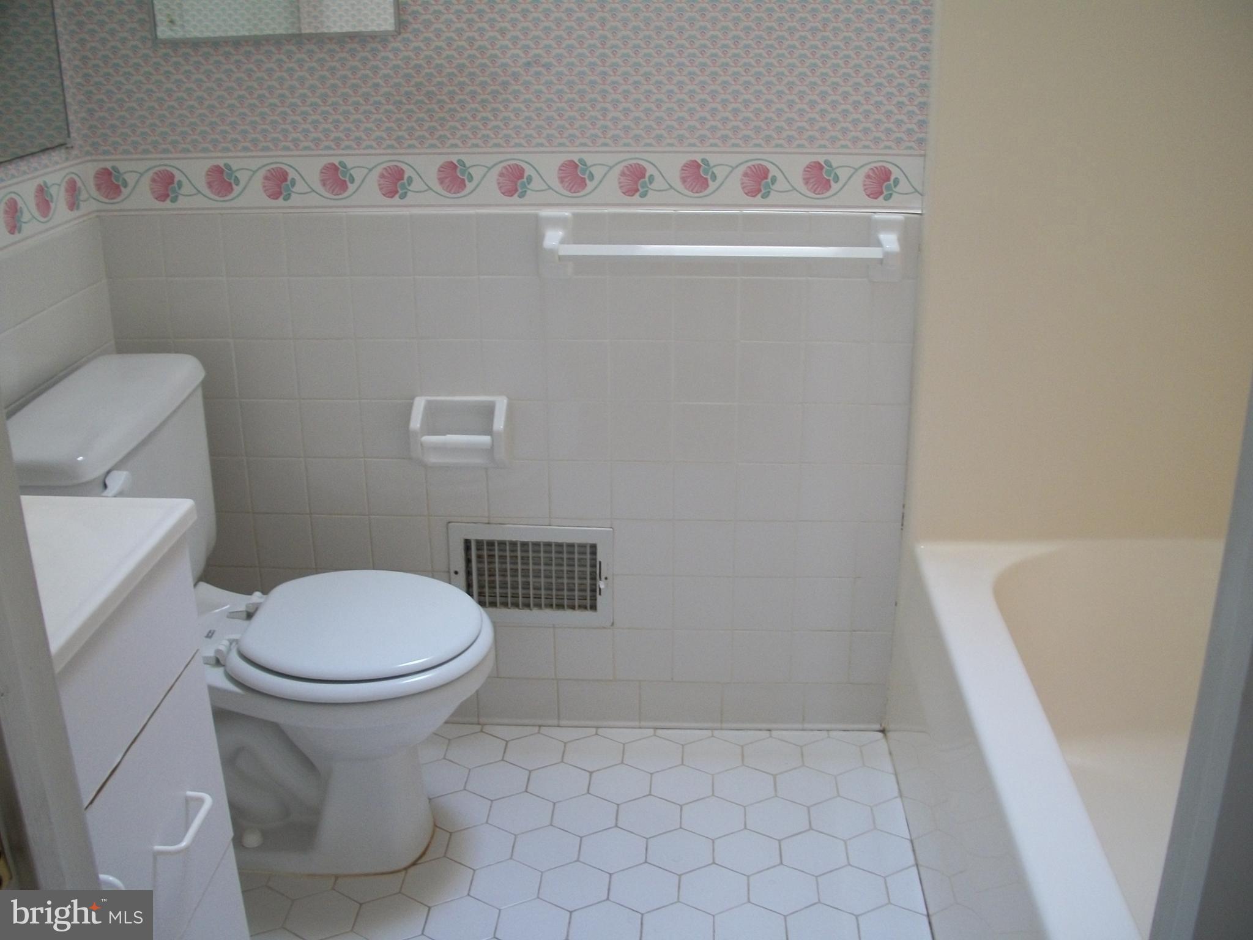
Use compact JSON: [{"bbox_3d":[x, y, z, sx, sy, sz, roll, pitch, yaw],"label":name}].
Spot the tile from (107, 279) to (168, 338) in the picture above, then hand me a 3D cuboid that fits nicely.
[{"bbox_3d":[-0.836,-0.279,2.178,0.108,0.108,0.009,1,20,3],"label":"tile"}]

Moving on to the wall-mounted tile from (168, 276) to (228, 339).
[{"bbox_3d":[-0.731,-0.275,2.174,0.108,0.108,0.009,1,20,3],"label":"wall-mounted tile"}]

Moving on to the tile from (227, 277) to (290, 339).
[{"bbox_3d":[-0.631,-0.278,2.183,0.108,0.107,0.009,1,20,4],"label":"tile"}]

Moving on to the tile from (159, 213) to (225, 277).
[{"bbox_3d":[-0.731,-0.379,2.138,0.108,0.108,0.009,1,20,3],"label":"tile"}]

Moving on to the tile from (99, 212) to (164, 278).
[{"bbox_3d":[-0.832,-0.379,2.142,0.108,0.108,0.009,1,20,3],"label":"tile"}]

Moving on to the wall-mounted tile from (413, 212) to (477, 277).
[{"bbox_3d":[-0.302,-0.376,2.105,0.108,0.108,0.009,1,20,3],"label":"wall-mounted tile"}]

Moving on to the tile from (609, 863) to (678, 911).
[{"bbox_3d":[0.028,0.650,1.963,0.105,0.009,0.121,1,20,4],"label":"tile"}]

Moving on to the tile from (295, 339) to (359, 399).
[{"bbox_3d":[-0.518,-0.176,2.195,0.108,0.108,0.010,1,20,4],"label":"tile"}]

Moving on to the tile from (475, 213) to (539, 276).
[{"bbox_3d":[-0.194,-0.376,2.103,0.108,0.108,0.009,1,20,3],"label":"tile"}]

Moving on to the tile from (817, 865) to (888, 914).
[{"bbox_3d":[0.354,0.662,1.993,0.109,0.009,0.126,1,20,3],"label":"tile"}]

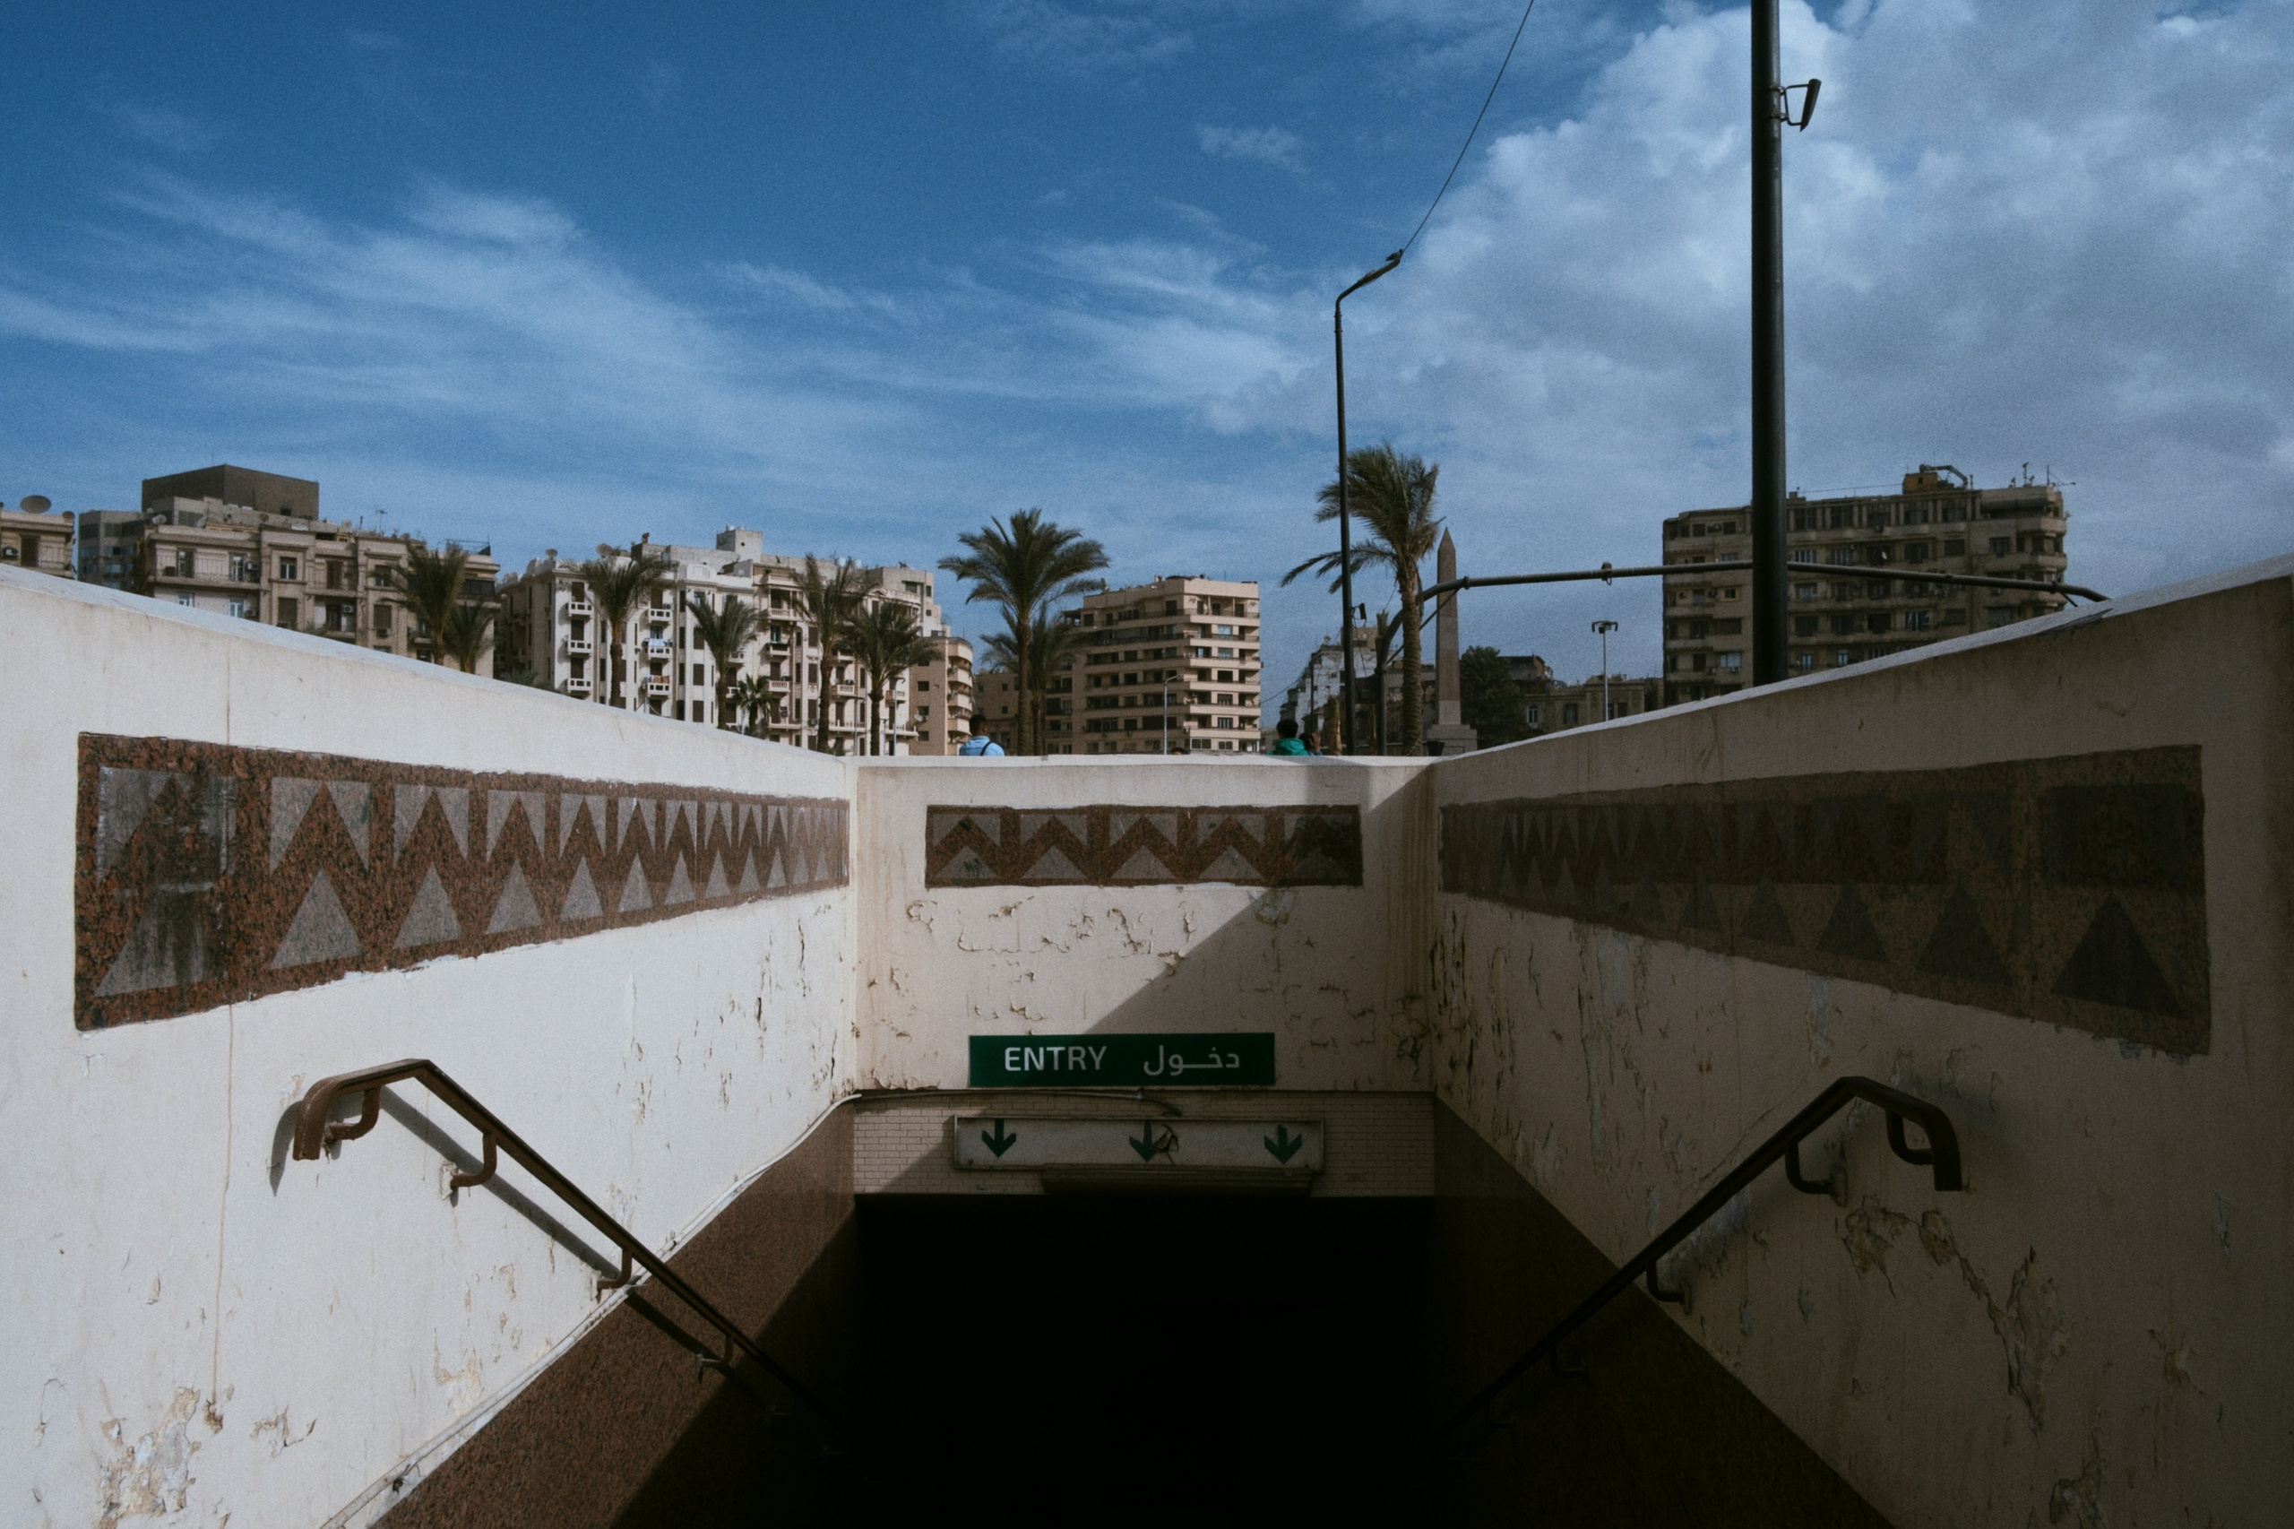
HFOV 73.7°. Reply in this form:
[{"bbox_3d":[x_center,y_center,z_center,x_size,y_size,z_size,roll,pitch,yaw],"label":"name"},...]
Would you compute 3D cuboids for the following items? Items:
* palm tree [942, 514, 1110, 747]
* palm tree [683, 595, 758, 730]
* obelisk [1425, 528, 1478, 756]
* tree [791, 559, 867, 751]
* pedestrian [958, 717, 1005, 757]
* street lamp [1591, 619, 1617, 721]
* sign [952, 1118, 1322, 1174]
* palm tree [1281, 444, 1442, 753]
[{"bbox_3d":[-4.094,-2.970,50.793,5.600,11.050,5.500,0,-2,0],"label":"palm tree"},{"bbox_3d":[-18.570,-2.195,66.799,3.300,10.700,3.200,0,-2,0],"label":"palm tree"},{"bbox_3d":[25.302,-8.663,126.588,4.400,22.000,4.400,0,-2,3],"label":"obelisk"},{"bbox_3d":[-11.790,-2.491,56.803,3.100,10.530,3.000,0,-2,0],"label":"tree"},{"bbox_3d":[-1.659,0.384,15.268,0.500,1.720,0.360,-1,-2,18],"label":"pedestrian"},{"bbox_3d":[23.355,-1.921,77.794,1.300,10.980,1.200,0,-2,0],"label":"street lamp"},{"bbox_3d":[-0.058,2.111,8.494,2.060,0.310,0.130,0,-2,0],"label":"sign"},{"bbox_3d":[5.507,-3.044,38.807,4.200,10.290,3.900,0,-2,0],"label":"palm tree"}]

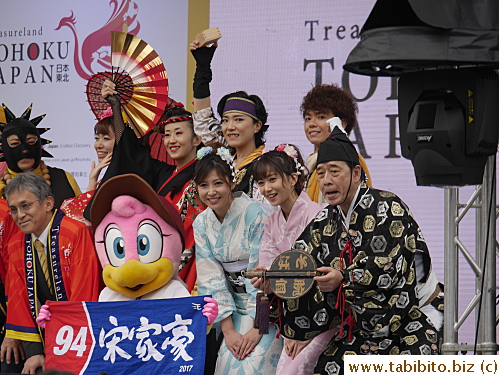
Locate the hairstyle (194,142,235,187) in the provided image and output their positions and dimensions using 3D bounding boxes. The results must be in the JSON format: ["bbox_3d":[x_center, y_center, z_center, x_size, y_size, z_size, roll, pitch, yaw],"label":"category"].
[{"bbox_3d":[-0.141,-0.093,17.500,0.165,0.190,0.190,-4,3,20],"label":"hairstyle"}]

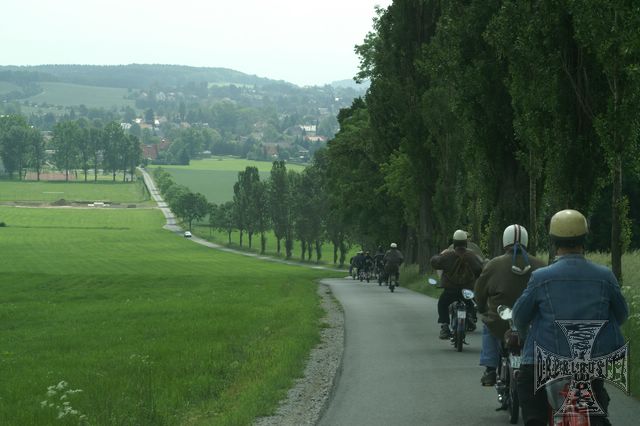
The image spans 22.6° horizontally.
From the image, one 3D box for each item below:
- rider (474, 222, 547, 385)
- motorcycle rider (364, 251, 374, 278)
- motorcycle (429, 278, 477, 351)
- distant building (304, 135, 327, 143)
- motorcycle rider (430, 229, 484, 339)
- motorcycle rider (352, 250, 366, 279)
[{"bbox_3d":[1.730,0.820,14.250,0.720,1.430,0.820,0,1,1],"label":"rider"},{"bbox_3d":[2.635,2.786,86.000,0.680,1.500,0.850,0,-1,0],"label":"motorcycle rider"},{"bbox_3d":[1.980,1.465,23.200,0.750,1.050,1.850,0,-1,1],"label":"motorcycle"},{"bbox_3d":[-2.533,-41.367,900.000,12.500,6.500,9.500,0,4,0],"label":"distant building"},{"bbox_3d":[2.014,1.042,23.200,0.760,1.520,0.850,0,-1,1],"label":"motorcycle rider"},{"bbox_3d":[2.245,2.851,88.000,0.700,1.520,0.850,0,-1,-1],"label":"motorcycle rider"}]

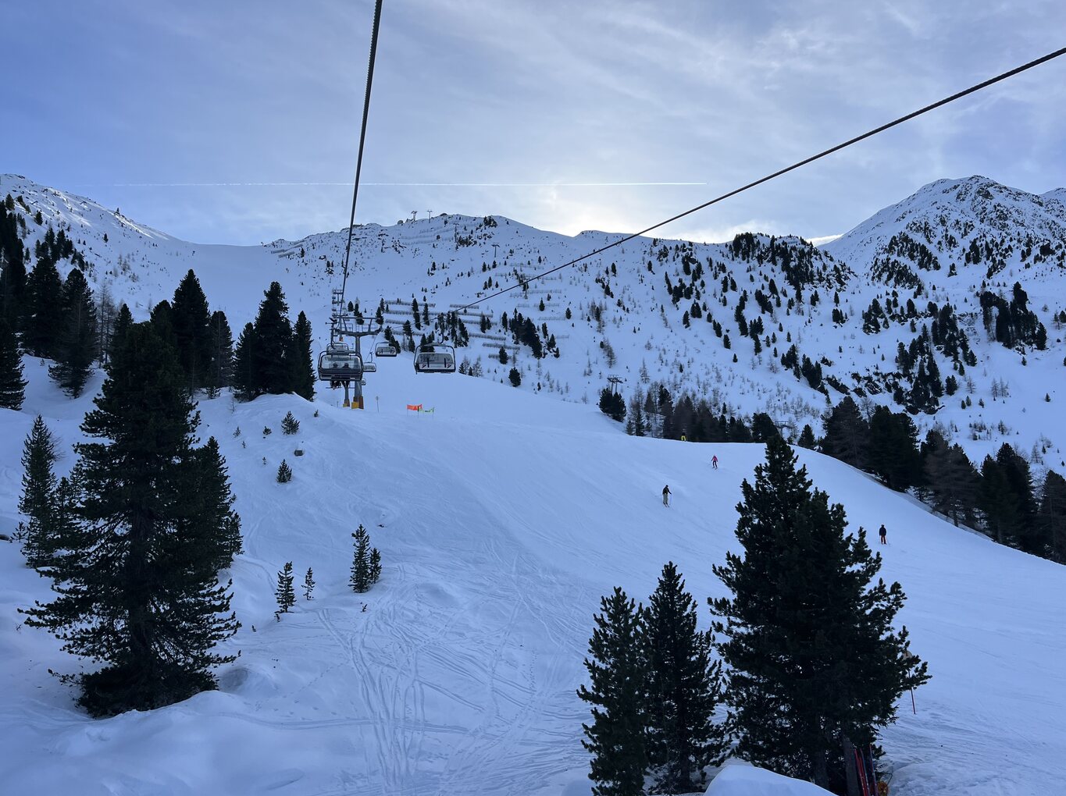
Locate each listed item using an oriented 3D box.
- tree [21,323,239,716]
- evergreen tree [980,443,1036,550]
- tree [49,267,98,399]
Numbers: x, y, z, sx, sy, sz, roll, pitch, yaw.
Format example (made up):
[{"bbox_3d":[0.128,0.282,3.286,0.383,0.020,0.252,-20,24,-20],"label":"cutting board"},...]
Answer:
[{"bbox_3d":[-11.297,3.248,23.175,6.291,11.075,6.103,-2,-7,0],"label":"tree"},{"bbox_3d":[49.671,10.272,83.713,5.092,11.068,4.837,-6,-9,30],"label":"evergreen tree"},{"bbox_3d":[-40.074,-5.791,69.739,3.648,11.467,3.648,3,-9,-30],"label":"tree"}]

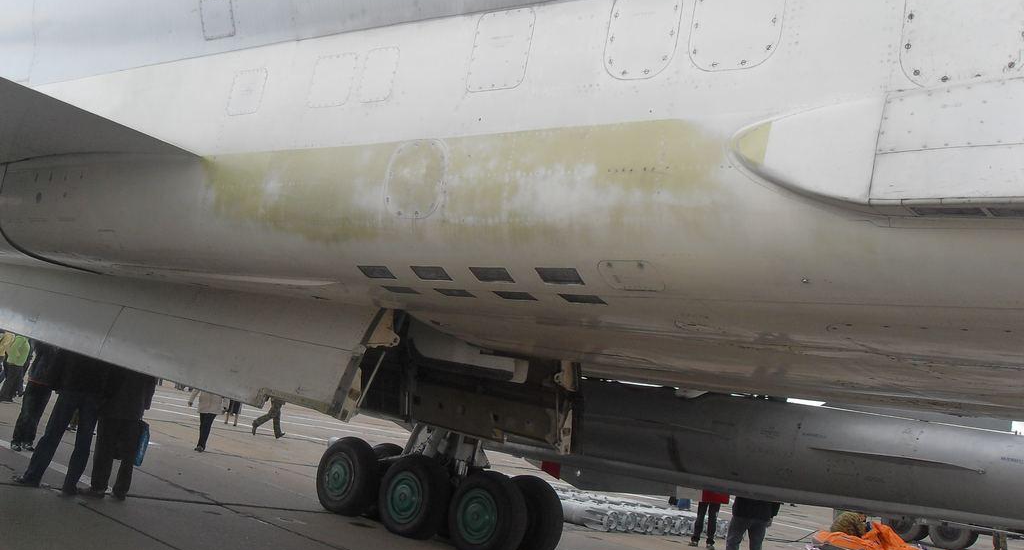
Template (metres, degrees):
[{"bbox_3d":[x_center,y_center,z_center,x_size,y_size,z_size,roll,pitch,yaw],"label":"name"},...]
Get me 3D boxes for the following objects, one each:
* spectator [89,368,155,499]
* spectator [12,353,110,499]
[{"bbox_3d":[-4.119,1.472,11.007,0.420,1.740,0.540,3,-11,41],"label":"spectator"},{"bbox_3d":[-4.570,1.327,10.757,0.500,1.780,0.580,3,-12,44],"label":"spectator"}]

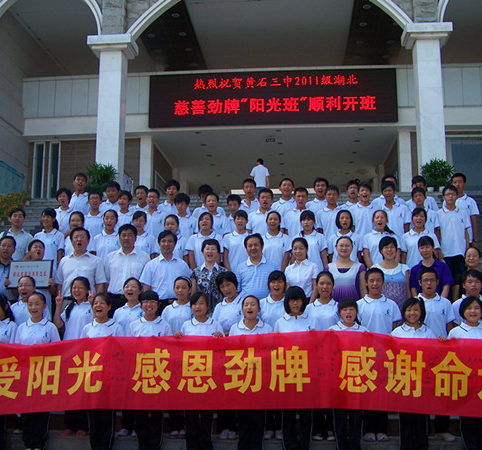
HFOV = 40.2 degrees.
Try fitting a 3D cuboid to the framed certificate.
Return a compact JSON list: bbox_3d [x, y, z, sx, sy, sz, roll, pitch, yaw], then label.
[{"bbox_3d":[-2.301,0.541,7.201,0.460,0.290,0.030,0,-13,-2],"label":"framed certificate"}]

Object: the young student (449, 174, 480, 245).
[{"bbox_3d":[3.032,0.105,8.957,0.470,1.638,0.300,-1,-7,11],"label":"young student"}]

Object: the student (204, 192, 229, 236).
[{"bbox_3d":[-0.378,0.387,8.646,0.450,1.622,0.280,0,-7,2],"label":"student"}]

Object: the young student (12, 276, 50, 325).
[{"bbox_3d":[-2.108,1.263,6.497,0.440,1.529,0.280,0,-9,2],"label":"young student"}]

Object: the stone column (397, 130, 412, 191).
[{"bbox_3d":[6.189,-1.745,24.747,0.467,3.595,0.467,-1,-9,5],"label":"stone column"}]

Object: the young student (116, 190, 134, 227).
[{"bbox_3d":[-1.567,0.371,8.755,0.450,1.682,0.280,0,-7,-2],"label":"young student"}]

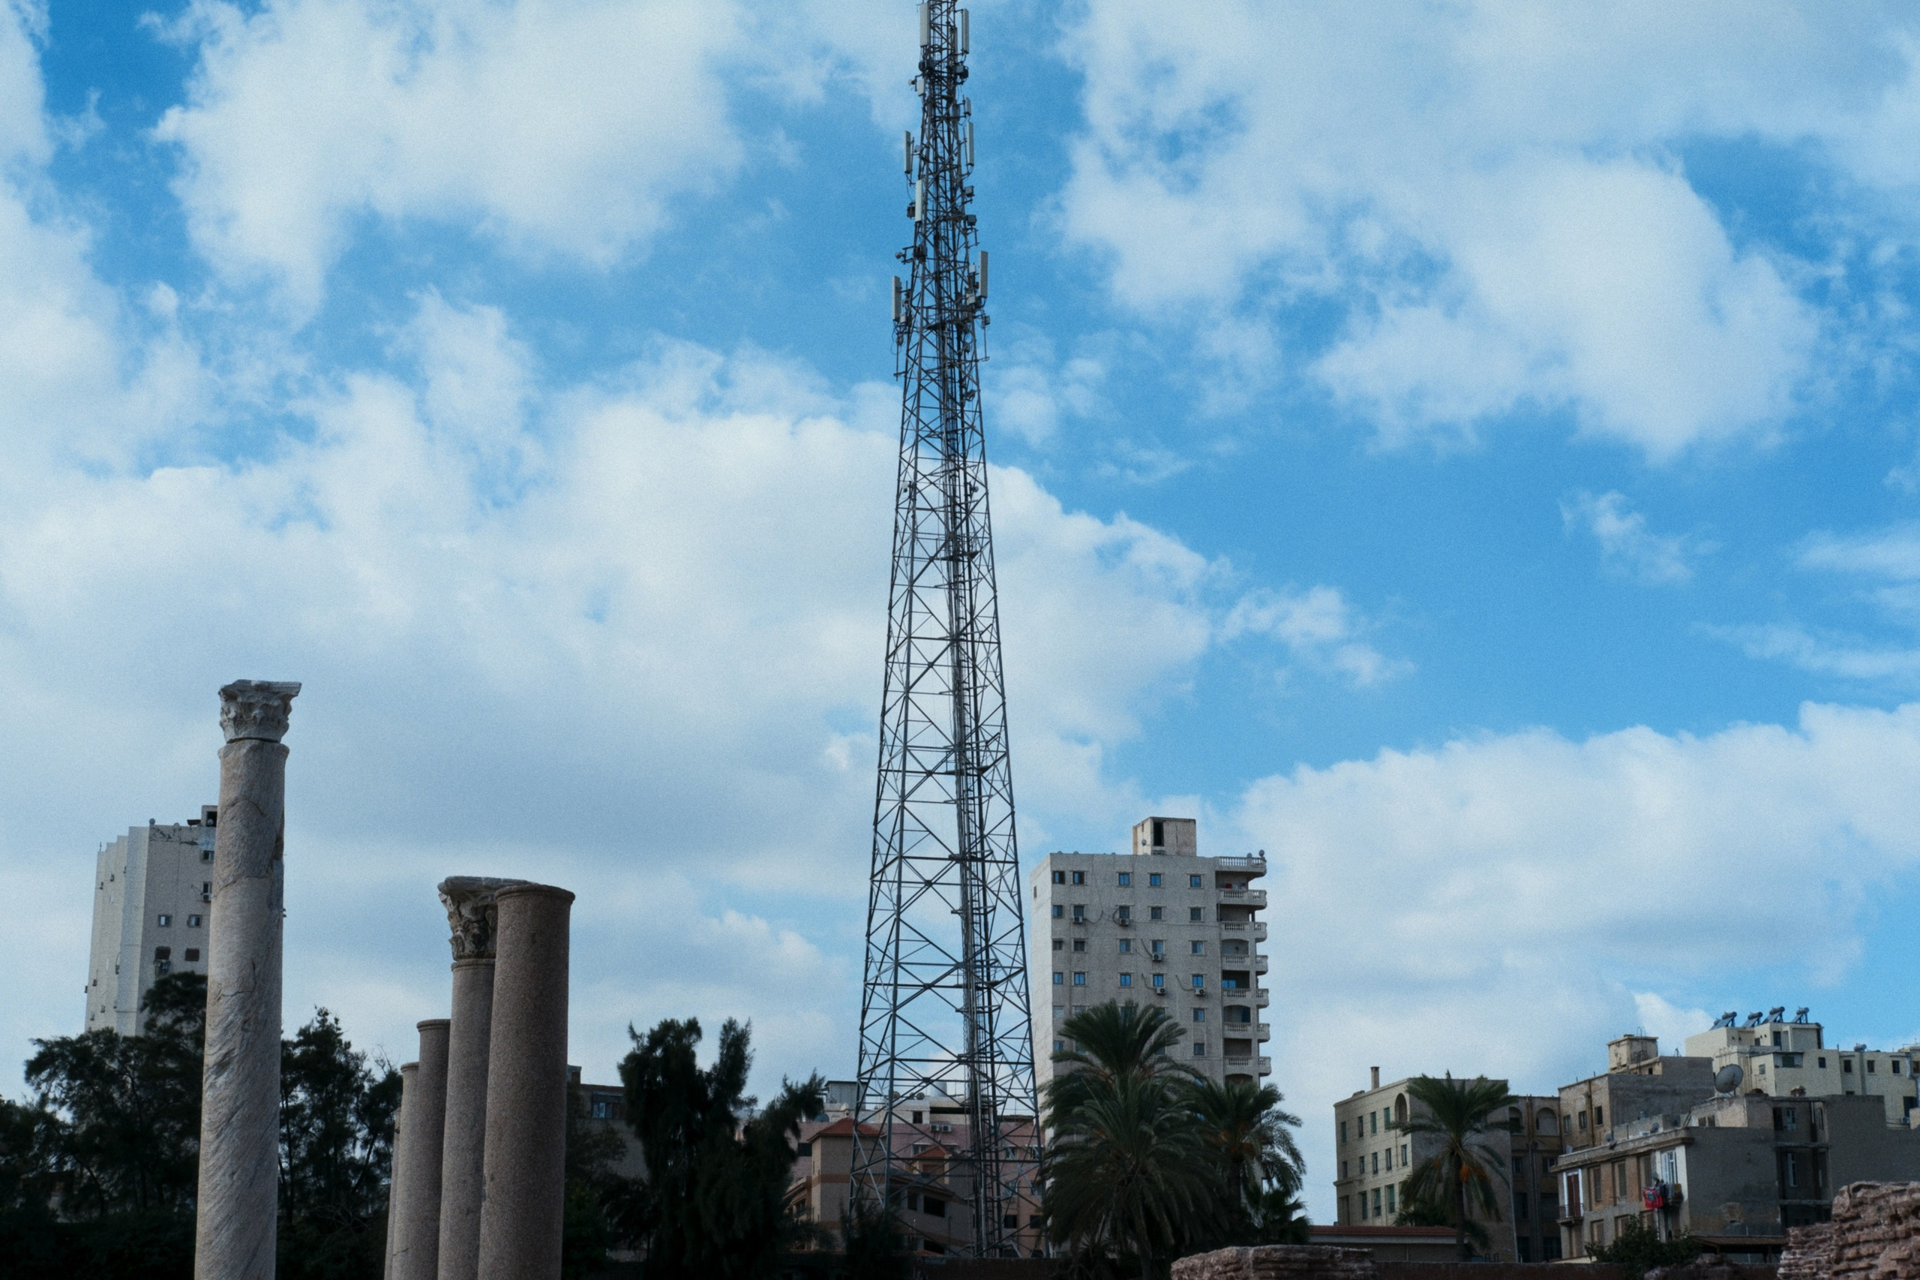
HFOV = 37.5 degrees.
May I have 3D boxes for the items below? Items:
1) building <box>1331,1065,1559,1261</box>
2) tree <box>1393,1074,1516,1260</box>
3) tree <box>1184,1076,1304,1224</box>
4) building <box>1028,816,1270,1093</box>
[{"bbox_3d":[42.470,47.160,244.120,13.500,19.180,22.500,2,-15,-8],"label":"building"},{"bbox_3d":[26.710,28.970,151.600,6.600,11.200,6.600,0,-15,0],"label":"tree"},{"bbox_3d":[14.110,27.590,143.710,6.800,10.560,6.800,0,-15,0],"label":"tree"},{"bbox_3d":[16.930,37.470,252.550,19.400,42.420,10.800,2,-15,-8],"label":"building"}]

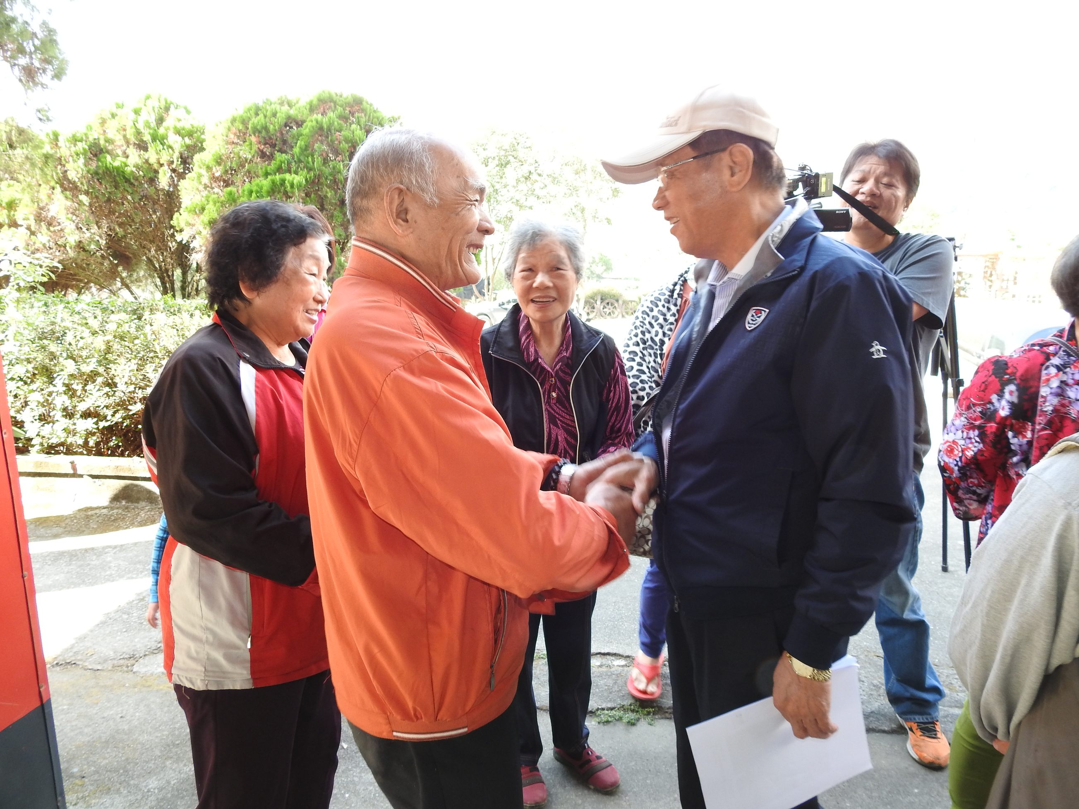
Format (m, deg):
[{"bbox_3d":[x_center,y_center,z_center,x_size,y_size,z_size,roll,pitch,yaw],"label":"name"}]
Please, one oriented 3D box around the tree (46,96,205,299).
[{"bbox_3d":[-4.020,-1.631,7.527,1.850,2.900,1.850,0,11,0],"label":"tree"}]

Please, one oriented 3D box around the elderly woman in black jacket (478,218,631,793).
[{"bbox_3d":[0.025,0.291,1.911,0.450,1.475,0.310,-1,11,-3],"label":"elderly woman in black jacket"}]

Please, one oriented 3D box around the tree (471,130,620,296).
[{"bbox_3d":[0.249,-7.063,29.500,5.900,7.600,5.400,0,11,0],"label":"tree"}]

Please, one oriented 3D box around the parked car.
[{"bbox_3d":[-0.532,-3.377,27.000,4.350,1.480,1.700,-3,11,-15],"label":"parked car"}]

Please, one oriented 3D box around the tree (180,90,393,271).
[{"bbox_3d":[-2.489,-1.699,7.616,2.150,3.000,2.100,0,11,0],"label":"tree"}]

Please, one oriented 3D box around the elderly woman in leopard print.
[{"bbox_3d":[0.465,0.104,2.322,0.480,1.600,0.350,1,11,6],"label":"elderly woman in leopard print"}]

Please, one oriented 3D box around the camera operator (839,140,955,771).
[{"bbox_3d":[0.840,0.176,1.950,0.540,1.680,0.450,6,12,28],"label":"camera operator"}]

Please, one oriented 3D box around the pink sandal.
[{"bbox_3d":[0.348,0.879,2.422,0.093,0.070,0.235,2,11,12],"label":"pink sandal"}]

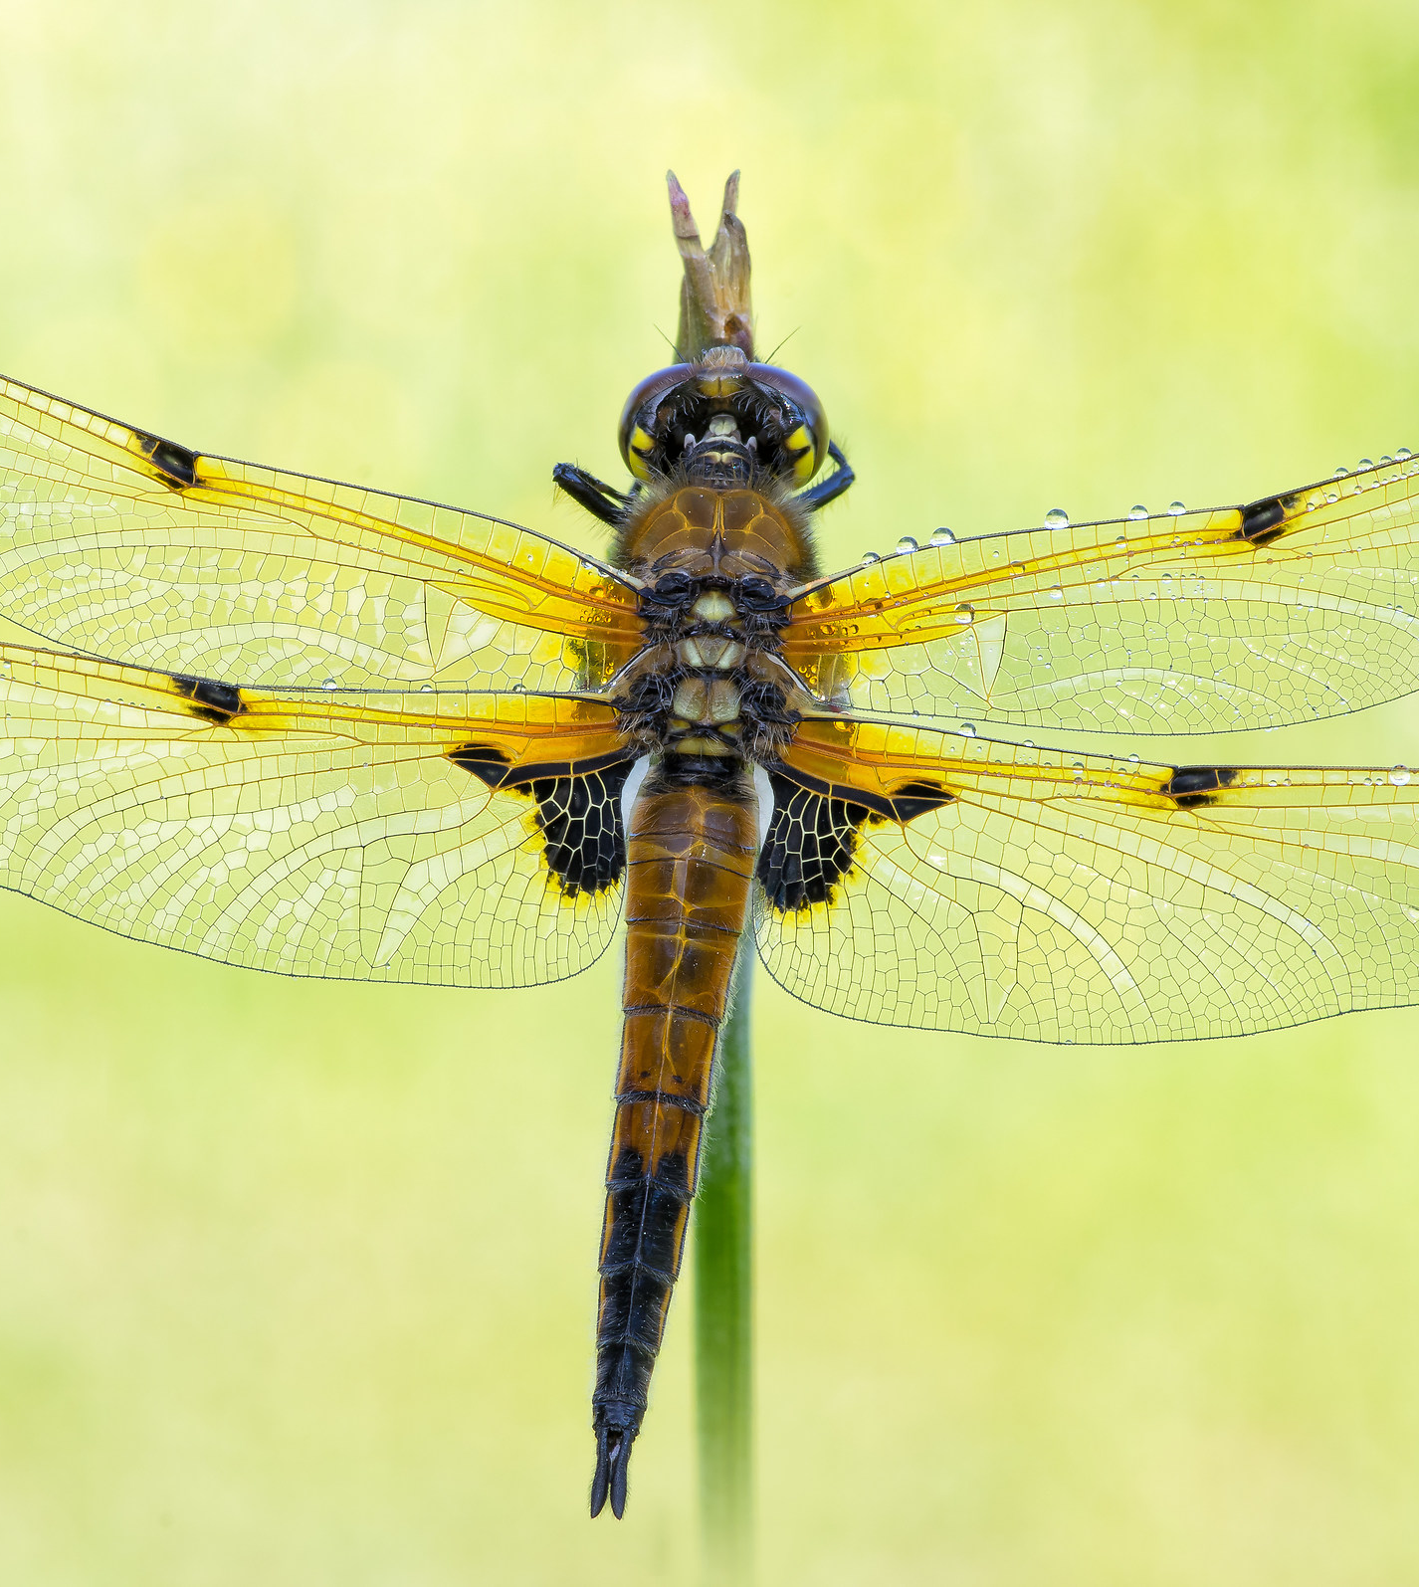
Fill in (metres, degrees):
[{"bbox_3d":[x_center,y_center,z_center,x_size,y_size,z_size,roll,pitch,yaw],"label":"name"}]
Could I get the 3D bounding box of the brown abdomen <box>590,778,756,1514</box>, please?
[{"bbox_3d":[-0.002,0.013,0.373,0.005,0.028,0.005,8,0,0],"label":"brown abdomen"}]

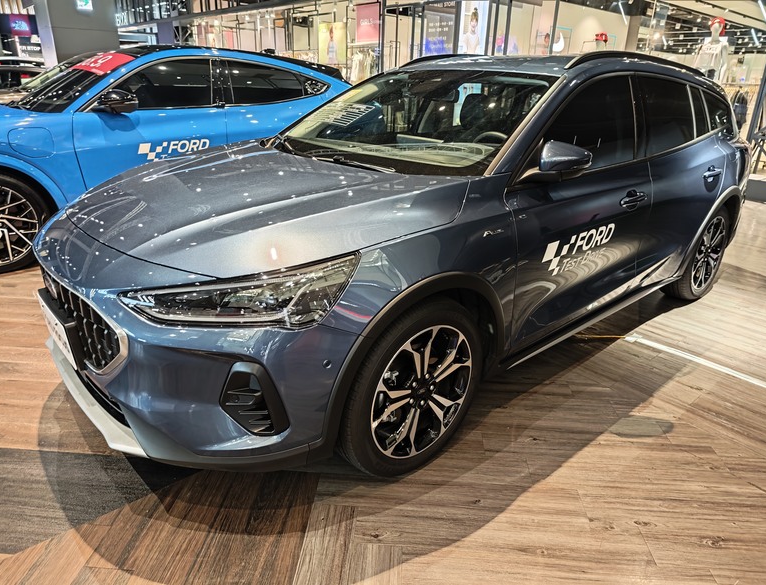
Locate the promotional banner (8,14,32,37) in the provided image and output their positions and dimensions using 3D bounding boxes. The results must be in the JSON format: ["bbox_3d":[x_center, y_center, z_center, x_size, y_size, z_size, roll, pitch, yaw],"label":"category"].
[{"bbox_3d":[-11.572,-8.500,16.500,0.740,0.720,0.080,3,21,2],"label":"promotional banner"}]

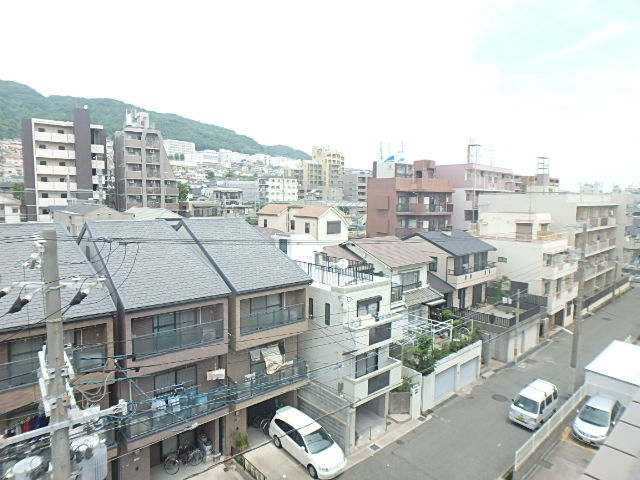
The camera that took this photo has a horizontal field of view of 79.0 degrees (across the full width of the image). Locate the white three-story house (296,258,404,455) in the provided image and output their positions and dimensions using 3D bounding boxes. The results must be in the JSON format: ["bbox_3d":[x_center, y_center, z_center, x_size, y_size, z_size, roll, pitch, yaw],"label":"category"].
[{"bbox_3d":[0.697,5.824,24.174,4.100,9.200,7.900,-4,8,-41],"label":"white three-story house"}]

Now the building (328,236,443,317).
[{"bbox_3d":[4.067,3.724,27.744,5.300,7.750,7.900,-4,8,-41],"label":"building"}]

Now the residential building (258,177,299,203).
[{"bbox_3d":[-19.348,-21.401,181.583,17.500,13.500,8.500,-5,7,-41],"label":"residential building"}]

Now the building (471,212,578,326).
[{"bbox_3d":[21.518,2.855,40.954,7.230,11.516,8.572,-5,7,-41],"label":"building"}]

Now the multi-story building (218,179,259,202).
[{"bbox_3d":[-32.153,-17.236,147.307,14.673,10.439,12.000,-2,6,-25],"label":"multi-story building"}]

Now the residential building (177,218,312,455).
[{"bbox_3d":[-5.906,4.500,23.949,4.596,11.516,11.567,-5,7,-41],"label":"residential building"}]

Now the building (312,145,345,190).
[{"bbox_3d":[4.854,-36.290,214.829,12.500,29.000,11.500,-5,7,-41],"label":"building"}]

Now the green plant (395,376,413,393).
[{"bbox_3d":[5.197,8.993,24.167,0.950,0.900,0.850,-4,8,-41],"label":"green plant"}]

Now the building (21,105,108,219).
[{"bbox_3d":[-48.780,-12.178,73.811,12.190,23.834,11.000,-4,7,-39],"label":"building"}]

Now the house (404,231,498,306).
[{"bbox_3d":[12.518,2.827,38.756,7.952,7.126,7.023,-5,7,-41],"label":"house"}]

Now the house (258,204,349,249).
[{"bbox_3d":[-1.969,0.345,47.115,6.100,8.838,9.600,-5,7,-41],"label":"house"}]

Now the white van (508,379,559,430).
[{"bbox_3d":[12.686,9.772,23.023,3.380,1.880,1.480,-4,8,-40],"label":"white van"}]

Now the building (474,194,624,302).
[{"bbox_3d":[31.726,0.624,52.888,19.726,13.633,11.464,-5,7,-41],"label":"building"}]

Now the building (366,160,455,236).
[{"bbox_3d":[11.731,-2.006,51.545,8.637,16.994,6.568,-2,6,-24],"label":"building"}]

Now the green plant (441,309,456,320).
[{"bbox_3d":[10.027,5.813,30.300,1.150,0.950,1.050,-4,8,-41],"label":"green plant"}]

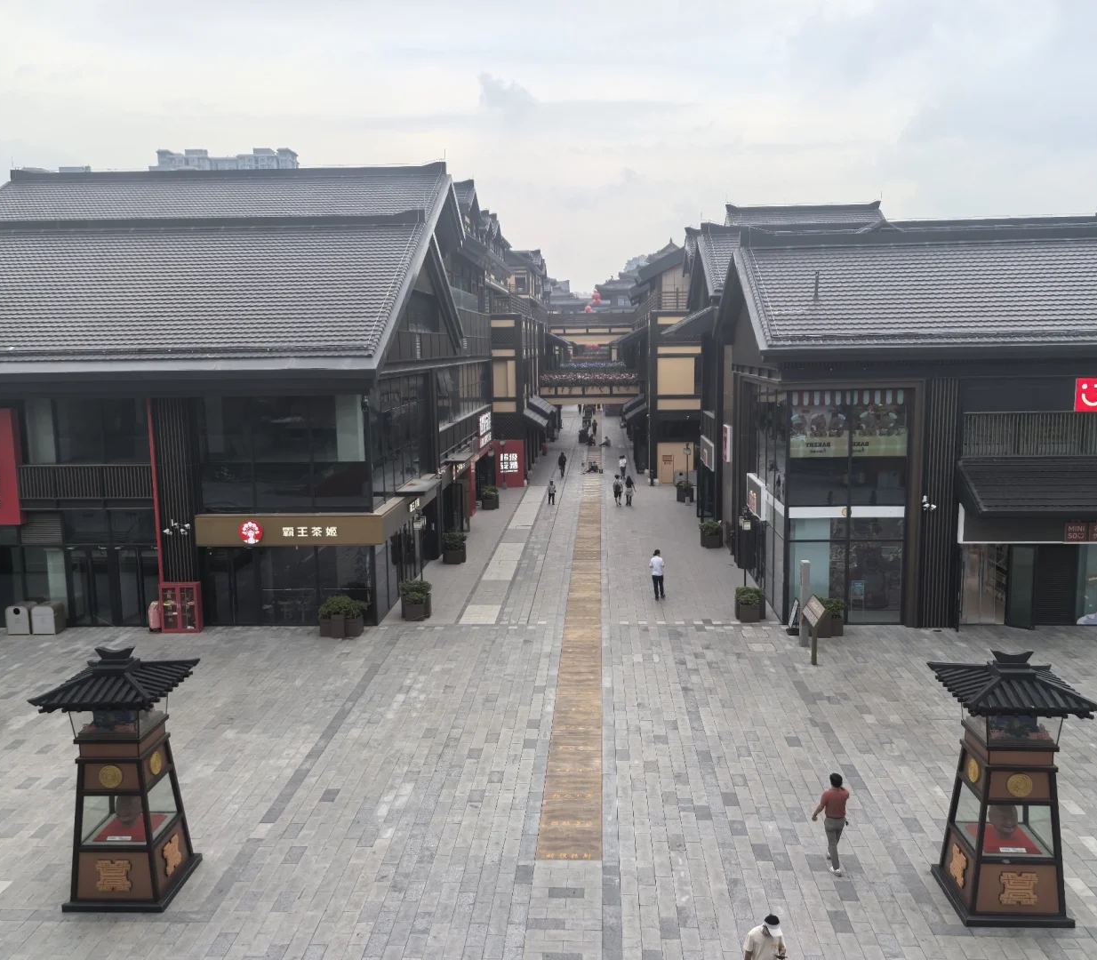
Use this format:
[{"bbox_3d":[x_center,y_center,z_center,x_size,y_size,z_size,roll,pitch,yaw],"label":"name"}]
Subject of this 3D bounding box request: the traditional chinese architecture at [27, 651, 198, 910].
[{"bbox_3d":[-7.136,4.876,16.857,2.000,4.190,2.000,-1,8,2],"label":"traditional chinese architecture"}]

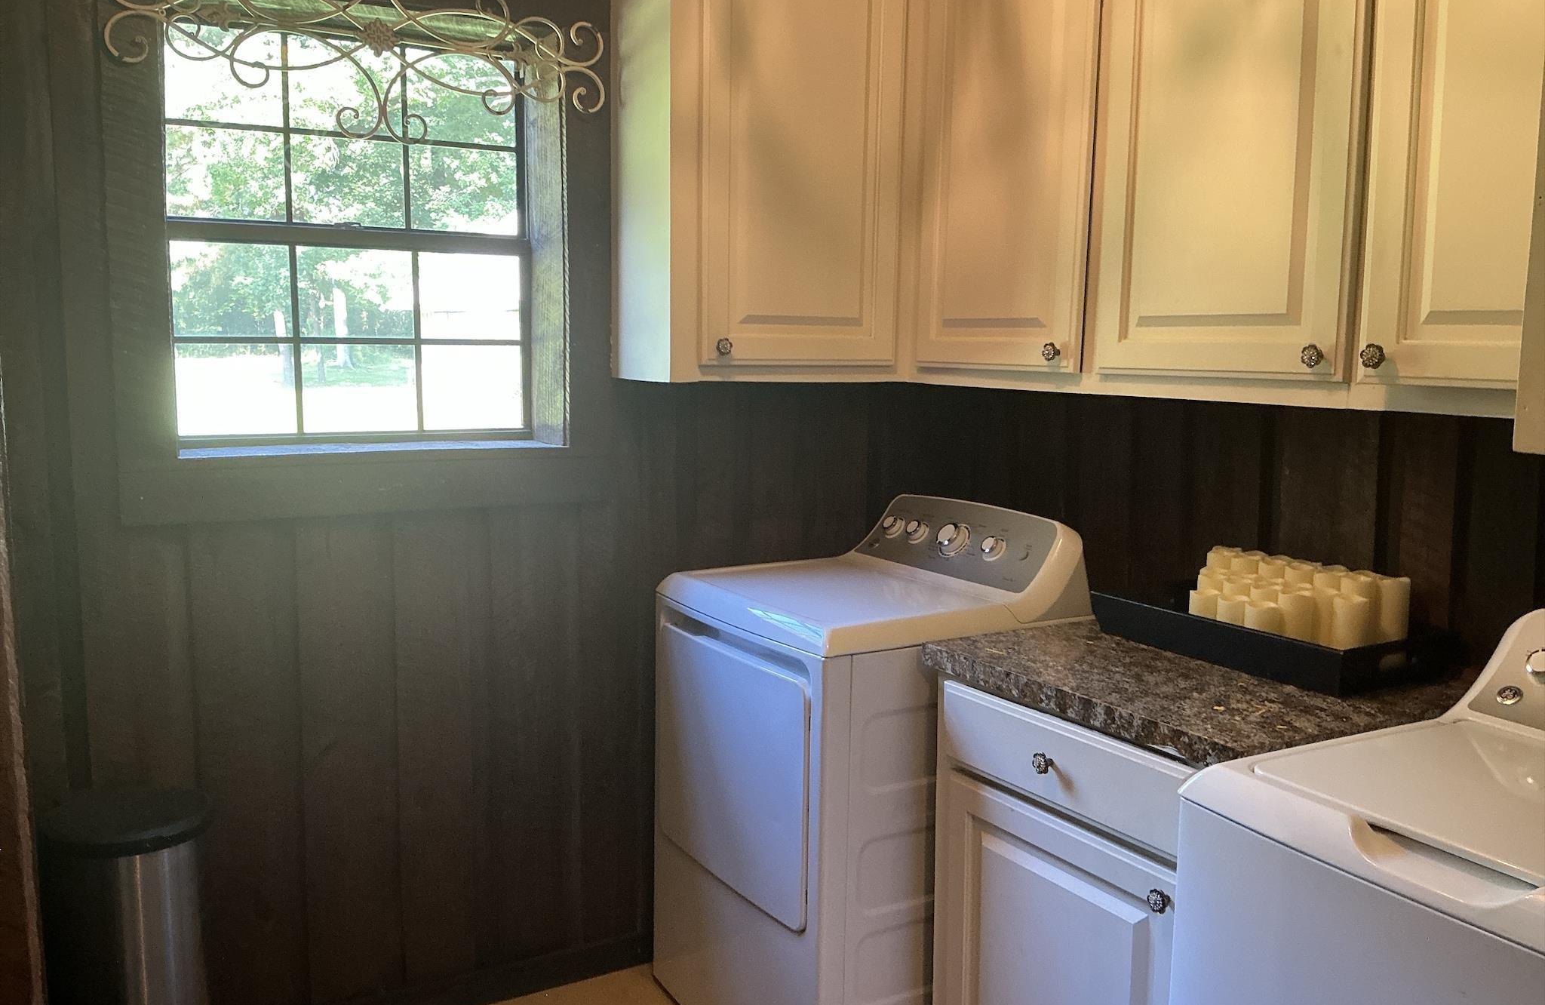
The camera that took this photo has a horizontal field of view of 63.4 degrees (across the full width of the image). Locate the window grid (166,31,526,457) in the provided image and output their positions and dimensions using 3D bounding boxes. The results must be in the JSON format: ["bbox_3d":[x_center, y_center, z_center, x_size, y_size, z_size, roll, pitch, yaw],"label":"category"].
[{"bbox_3d":[-0.880,-0.543,2.658,0.745,0.830,0.060,-3,7,-29],"label":"window grid"}]

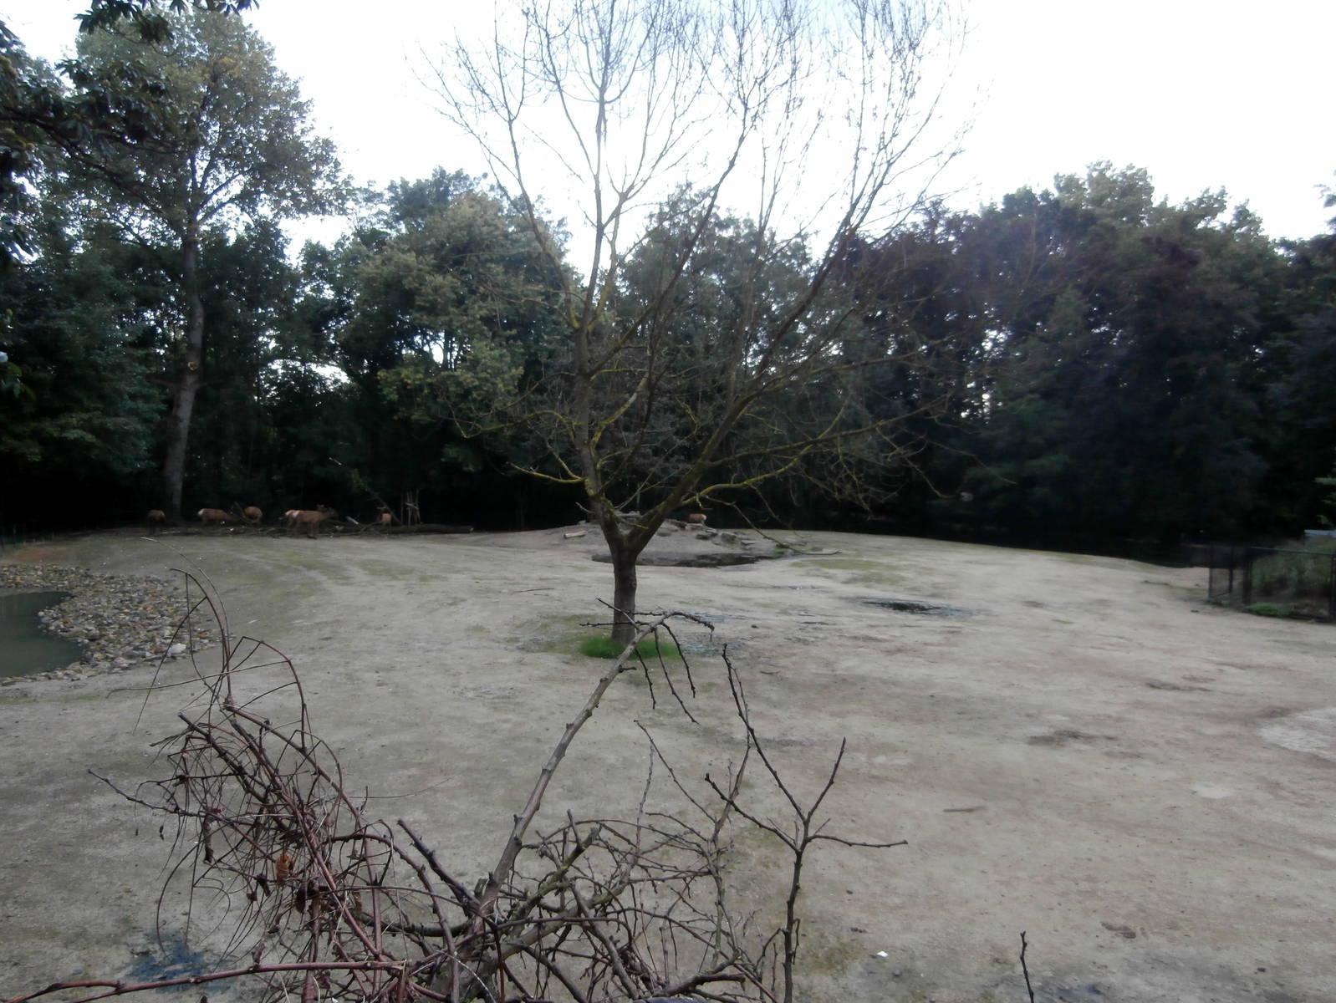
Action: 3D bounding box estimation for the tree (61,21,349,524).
[{"bbox_3d":[-22.715,-11.611,45.000,13.400,24.500,13.000,1,1,-27],"label":"tree"}]

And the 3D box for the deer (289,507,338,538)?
[{"bbox_3d":[-13.771,0.832,36.000,1.820,1.220,0.480,1,1,-31],"label":"deer"}]

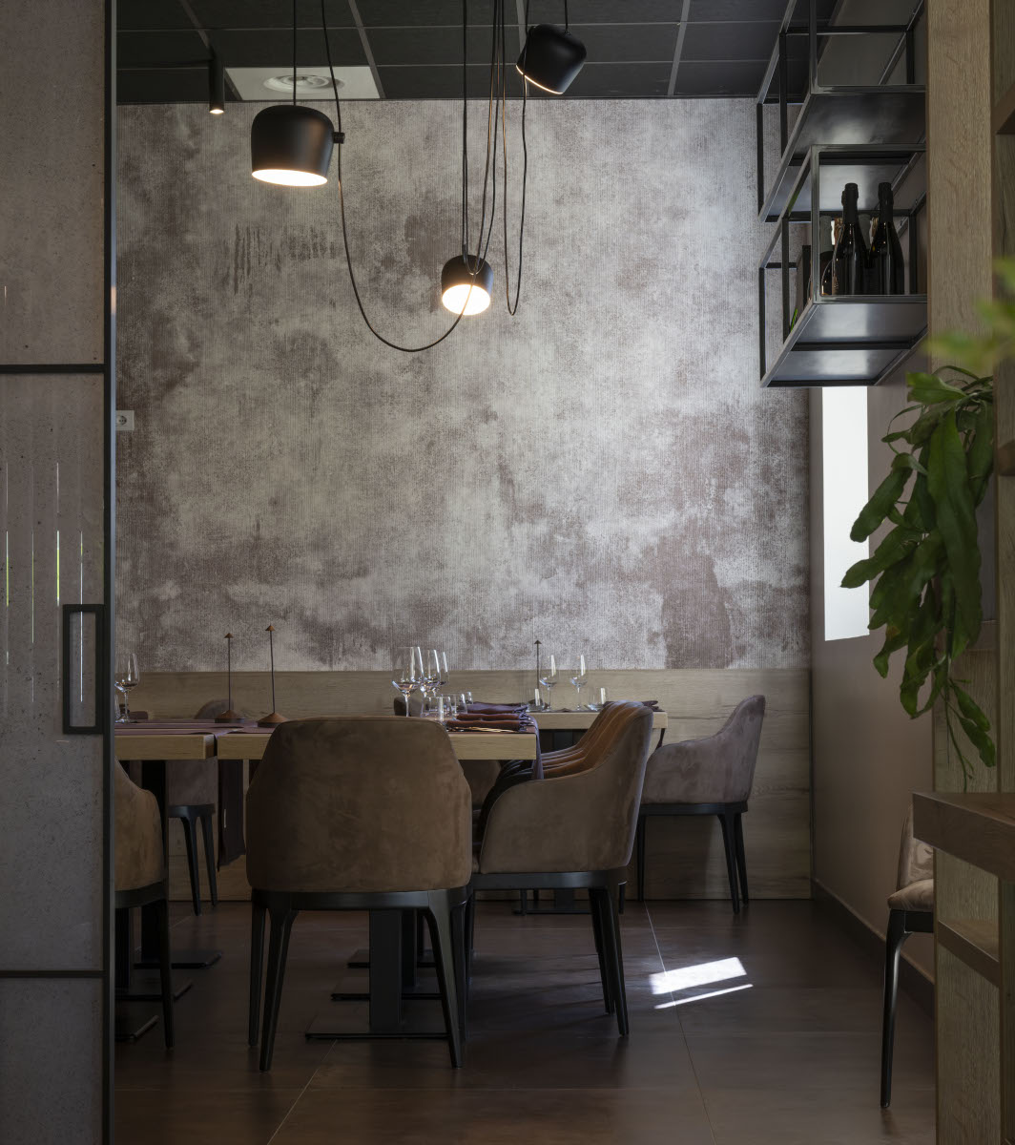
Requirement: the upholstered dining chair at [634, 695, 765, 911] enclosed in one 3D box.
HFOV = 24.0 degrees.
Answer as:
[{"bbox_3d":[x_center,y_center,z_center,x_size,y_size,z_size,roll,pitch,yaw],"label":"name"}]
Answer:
[{"bbox_3d":[0.749,0.906,9.434,0.580,0.840,0.560,-1,-2,11],"label":"upholstered dining chair"}]

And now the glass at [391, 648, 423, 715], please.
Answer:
[{"bbox_3d":[-0.272,0.319,6.503,0.085,0.222,0.085,0,-2,2],"label":"glass"}]

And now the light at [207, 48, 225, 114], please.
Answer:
[{"bbox_3d":[-1.113,-1.869,9.148,0.060,0.225,0.060,0,-2,2],"label":"light"}]

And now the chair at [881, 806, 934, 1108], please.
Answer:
[{"bbox_3d":[1.133,0.738,5.203,0.550,0.820,0.530,-1,-3,26],"label":"chair"}]

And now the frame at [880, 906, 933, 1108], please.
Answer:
[{"bbox_3d":[1.154,0.937,5.216,0.550,0.435,0.490,-2,-3,29],"label":"frame"}]

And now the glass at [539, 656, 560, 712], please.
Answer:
[{"bbox_3d":[0.162,0.420,9.140,0.087,0.220,0.087,0,-2,2],"label":"glass"}]

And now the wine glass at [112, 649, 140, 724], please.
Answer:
[{"bbox_3d":[-1.196,0.357,7.482,0.086,0.226,0.086,0,-2,2],"label":"wine glass"}]

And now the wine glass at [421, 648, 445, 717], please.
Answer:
[{"bbox_3d":[-0.242,0.353,7.352,0.083,0.222,0.083,0,-2,2],"label":"wine glass"}]

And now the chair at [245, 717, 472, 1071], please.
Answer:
[{"bbox_3d":[-0.364,0.766,5.798,0.550,0.825,0.530,0,-2,-3],"label":"chair"}]

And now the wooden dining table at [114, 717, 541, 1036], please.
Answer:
[{"bbox_3d":[-0.671,0.840,7.036,1.550,0.778,2.230,0,-2,2],"label":"wooden dining table"}]

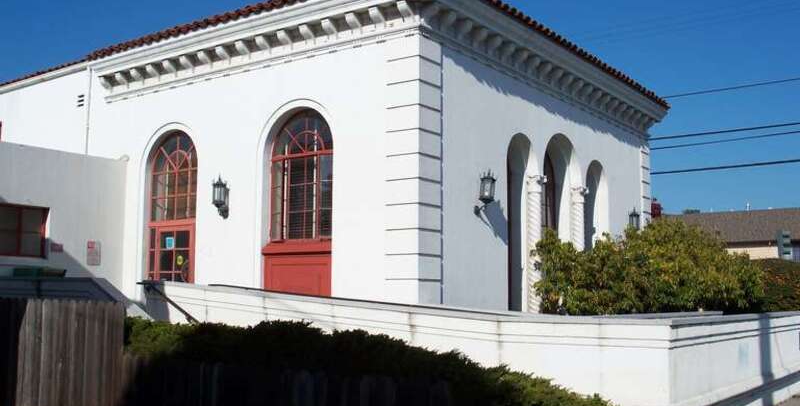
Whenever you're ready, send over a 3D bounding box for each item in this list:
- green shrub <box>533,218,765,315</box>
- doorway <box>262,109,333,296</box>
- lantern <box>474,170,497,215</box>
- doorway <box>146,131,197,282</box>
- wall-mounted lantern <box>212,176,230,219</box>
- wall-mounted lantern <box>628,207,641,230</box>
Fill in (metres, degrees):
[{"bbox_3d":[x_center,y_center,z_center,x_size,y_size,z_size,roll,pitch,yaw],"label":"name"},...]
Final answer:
[{"bbox_3d":[4.654,1.469,15.449,2.658,2.462,5.908,-5,-8,35],"label":"green shrub"},{"bbox_3d":[-1.744,0.055,15.045,1.629,3.518,0.239,-4,-8,35],"label":"doorway"},{"bbox_3d":[1.414,-0.173,14.130,0.325,0.768,0.246,-5,-8,35],"label":"lantern"},{"bbox_3d":[-4.268,0.496,16.183,1.477,3.722,0.276,-5,-8,35],"label":"doorway"},{"bbox_3d":[-3.136,-0.101,15.097,0.246,0.778,0.295,-5,-8,35],"label":"wall-mounted lantern"},{"bbox_3d":[5.300,0.479,19.519,0.325,0.768,0.246,-5,-8,35],"label":"wall-mounted lantern"}]

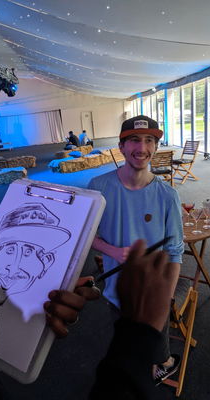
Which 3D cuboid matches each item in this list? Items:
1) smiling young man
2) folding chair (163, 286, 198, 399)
[{"bbox_3d":[0.217,0.396,1.786,0.500,1.720,0.400,-3,16,7],"label":"smiling young man"},{"bbox_3d":[0.319,0.725,2.126,0.460,0.890,0.580,5,18,32],"label":"folding chair"}]

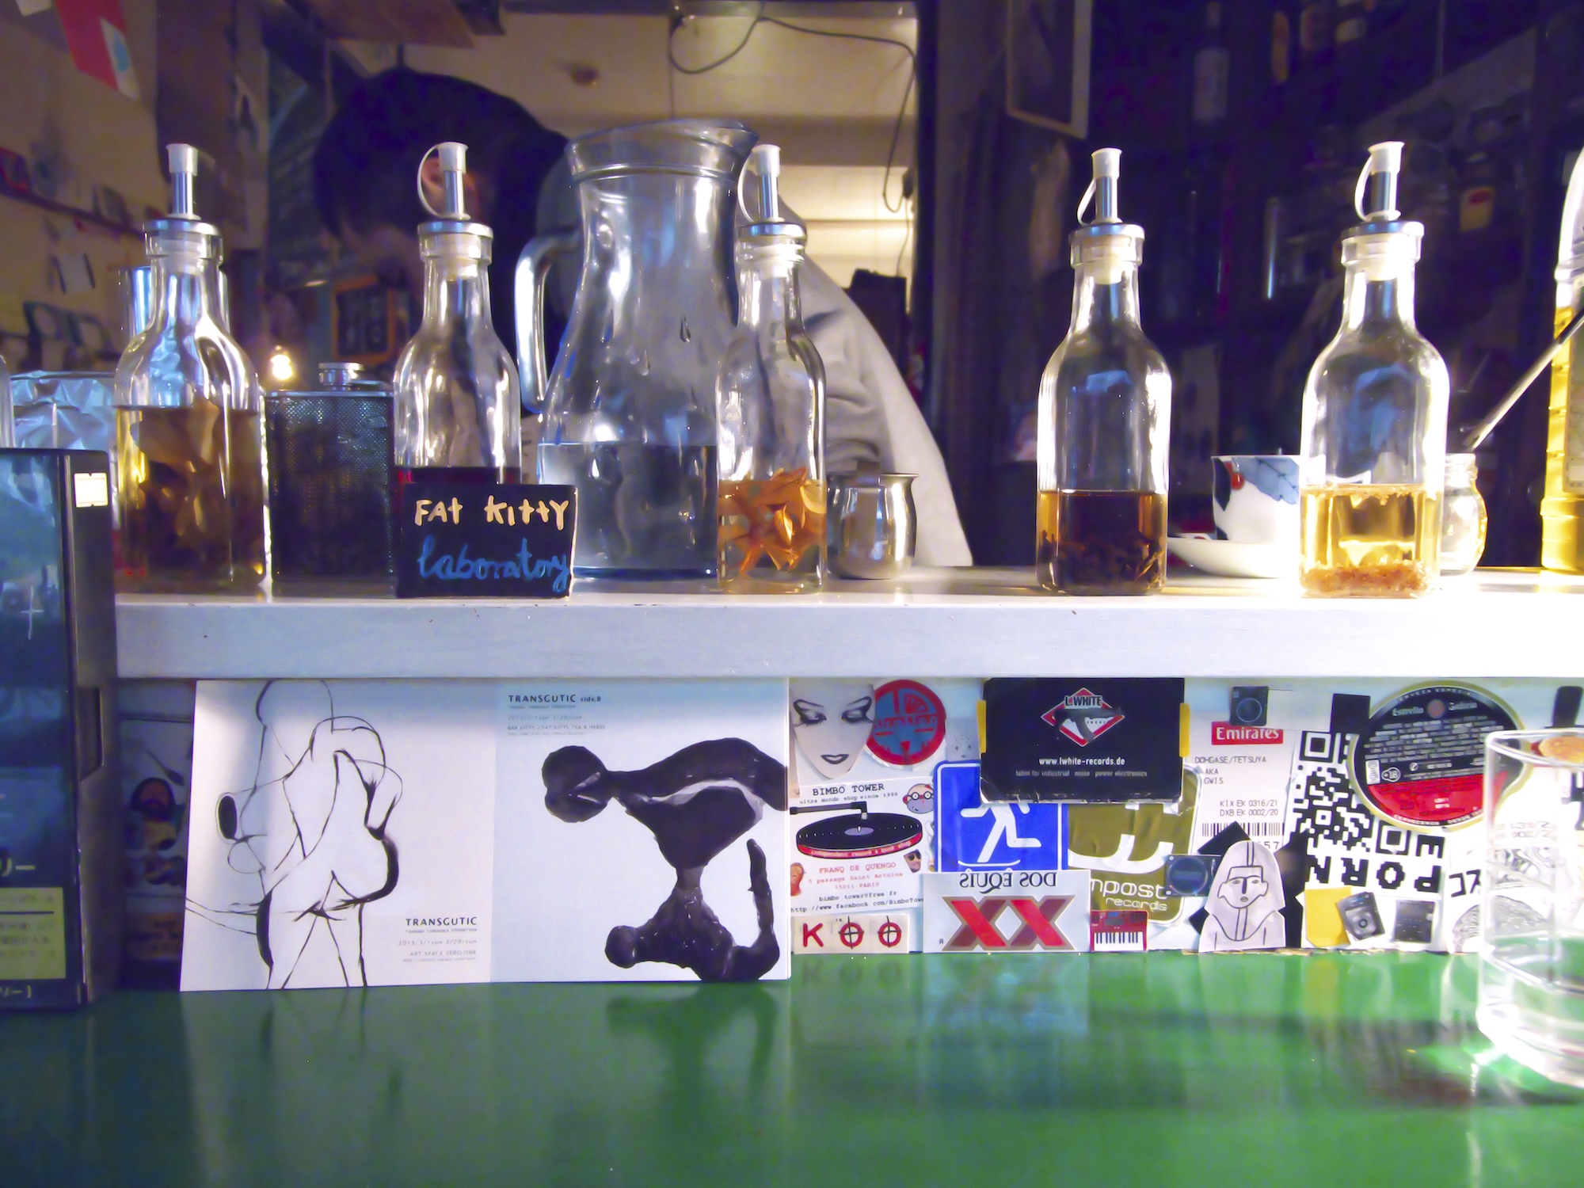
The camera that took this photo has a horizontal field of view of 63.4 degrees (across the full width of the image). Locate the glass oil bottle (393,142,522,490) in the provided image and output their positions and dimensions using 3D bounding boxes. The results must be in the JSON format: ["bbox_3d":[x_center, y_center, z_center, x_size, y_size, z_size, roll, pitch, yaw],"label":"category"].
[{"bbox_3d":[-0.154,-0.103,0.590,0.048,0.204,0.048,0,5,0],"label":"glass oil bottle"}]

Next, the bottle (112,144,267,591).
[{"bbox_3d":[-0.283,-0.104,0.599,0.048,0.204,0.048,0,5,0],"label":"bottle"}]

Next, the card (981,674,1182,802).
[{"bbox_3d":[0.127,0.064,0.562,0.088,0.055,0.002,0,5,0],"label":"card"}]

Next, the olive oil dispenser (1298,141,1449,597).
[{"bbox_3d":[0.267,-0.103,0.583,0.048,0.204,0.048,0,5,0],"label":"olive oil dispenser"}]

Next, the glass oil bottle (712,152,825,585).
[{"bbox_3d":[-0.010,-0.104,0.595,0.048,0.204,0.048,0,5,0],"label":"glass oil bottle"}]

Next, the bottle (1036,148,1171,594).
[{"bbox_3d":[0.145,-0.103,0.593,0.048,0.204,0.048,0,5,0],"label":"bottle"}]

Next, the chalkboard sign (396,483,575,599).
[{"bbox_3d":[-0.134,-0.023,0.564,0.075,0.052,0.006,0,-11,0],"label":"chalkboard sign"}]

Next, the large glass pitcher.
[{"bbox_3d":[-0.080,-0.132,0.714,0.146,0.240,0.135,1,5,7],"label":"large glass pitcher"}]

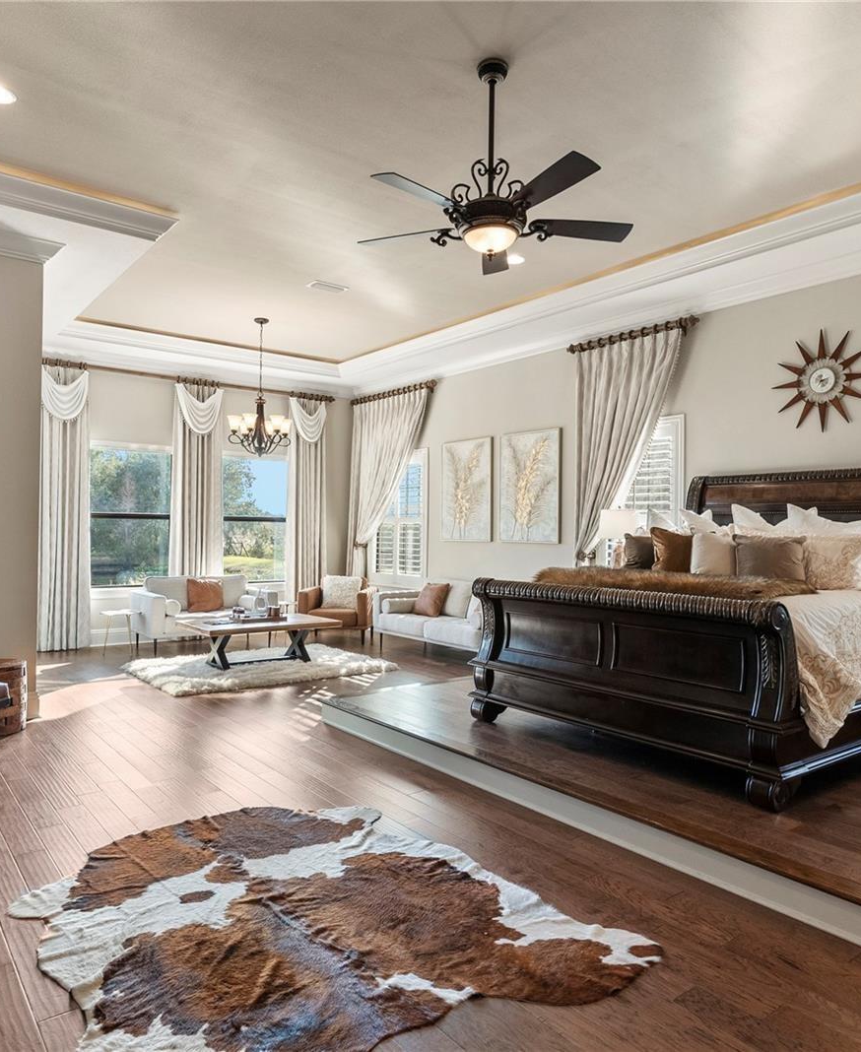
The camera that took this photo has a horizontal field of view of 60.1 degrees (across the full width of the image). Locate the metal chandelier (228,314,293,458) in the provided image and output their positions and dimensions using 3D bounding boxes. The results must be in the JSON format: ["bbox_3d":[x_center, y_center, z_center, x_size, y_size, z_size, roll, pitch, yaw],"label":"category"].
[{"bbox_3d":[-1.887,-1.529,8.283,0.713,1.536,0.713,1,-1,-38],"label":"metal chandelier"}]

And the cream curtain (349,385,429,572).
[{"bbox_3d":[-0.636,-0.115,10.315,0.217,3.290,1.950,1,-1,-38],"label":"cream curtain"}]

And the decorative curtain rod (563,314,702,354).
[{"bbox_3d":[1.899,-1.817,7.143,0.138,0.118,1.537,1,-1,-38],"label":"decorative curtain rod"}]

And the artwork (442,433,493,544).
[{"bbox_3d":[0.443,-0.425,9.021,0.050,1.227,0.896,1,-1,-38],"label":"artwork"}]

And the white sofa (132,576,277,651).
[{"bbox_3d":[-2.776,1.072,9.166,1.576,0.867,0.847,1,-1,-38],"label":"white sofa"}]

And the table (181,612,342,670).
[{"bbox_3d":[-1.800,1.237,7.888,1.448,0.443,0.887,1,-1,-38],"label":"table"}]

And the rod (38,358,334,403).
[{"bbox_3d":[-3.047,-1.910,9.947,4.058,0.099,0.118,1,-1,-38],"label":"rod"}]

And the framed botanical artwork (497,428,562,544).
[{"bbox_3d":[1.088,-0.428,8.190,0.050,1.210,0.904,1,-1,-38],"label":"framed botanical artwork"}]

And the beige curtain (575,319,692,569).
[{"bbox_3d":[1.868,-0.173,7.115,0.197,3.250,1.261,1,-1,-38],"label":"beige curtain"}]

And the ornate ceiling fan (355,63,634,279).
[{"bbox_3d":[0.314,-1.869,3.807,1.468,1.024,1.468,1,-1,-38],"label":"ornate ceiling fan"}]

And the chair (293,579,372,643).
[{"bbox_3d":[-1.195,1.096,9.733,0.883,0.795,0.817,1,-1,5],"label":"chair"}]

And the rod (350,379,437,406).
[{"bbox_3d":[-0.534,-1.806,10.200,0.120,0.100,2.074,1,-1,-38],"label":"rod"}]

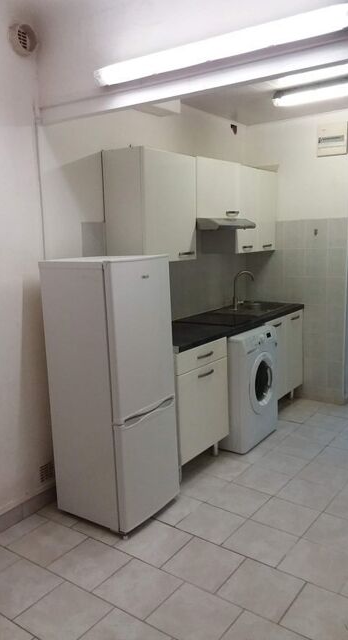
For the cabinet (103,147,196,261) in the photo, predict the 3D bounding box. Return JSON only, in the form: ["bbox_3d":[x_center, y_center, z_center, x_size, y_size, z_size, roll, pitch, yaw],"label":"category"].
[{"bbox_3d":[-0.138,-0.766,3.445,0.320,0.717,0.600,5,12,36],"label":"cabinet"}]

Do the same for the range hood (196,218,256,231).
[{"bbox_3d":[0.290,-0.734,3.896,0.480,0.103,0.600,5,12,36],"label":"range hood"}]

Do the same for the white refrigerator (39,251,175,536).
[{"bbox_3d":[-0.342,0.393,2.853,0.515,1.480,0.515,4,11,35],"label":"white refrigerator"}]

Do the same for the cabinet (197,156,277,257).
[{"bbox_3d":[0.442,-0.917,4.230,0.320,0.717,1.375,5,12,36],"label":"cabinet"}]

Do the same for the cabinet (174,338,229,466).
[{"bbox_3d":[-0.013,0.511,3.527,0.573,0.750,0.597,5,12,36],"label":"cabinet"}]

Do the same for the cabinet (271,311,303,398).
[{"bbox_3d":[0.752,0.311,4.564,0.573,0.750,0.804,5,12,36],"label":"cabinet"}]

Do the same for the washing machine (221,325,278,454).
[{"bbox_3d":[0.432,0.503,3.952,0.575,0.849,0.594,5,12,36],"label":"washing machine"}]

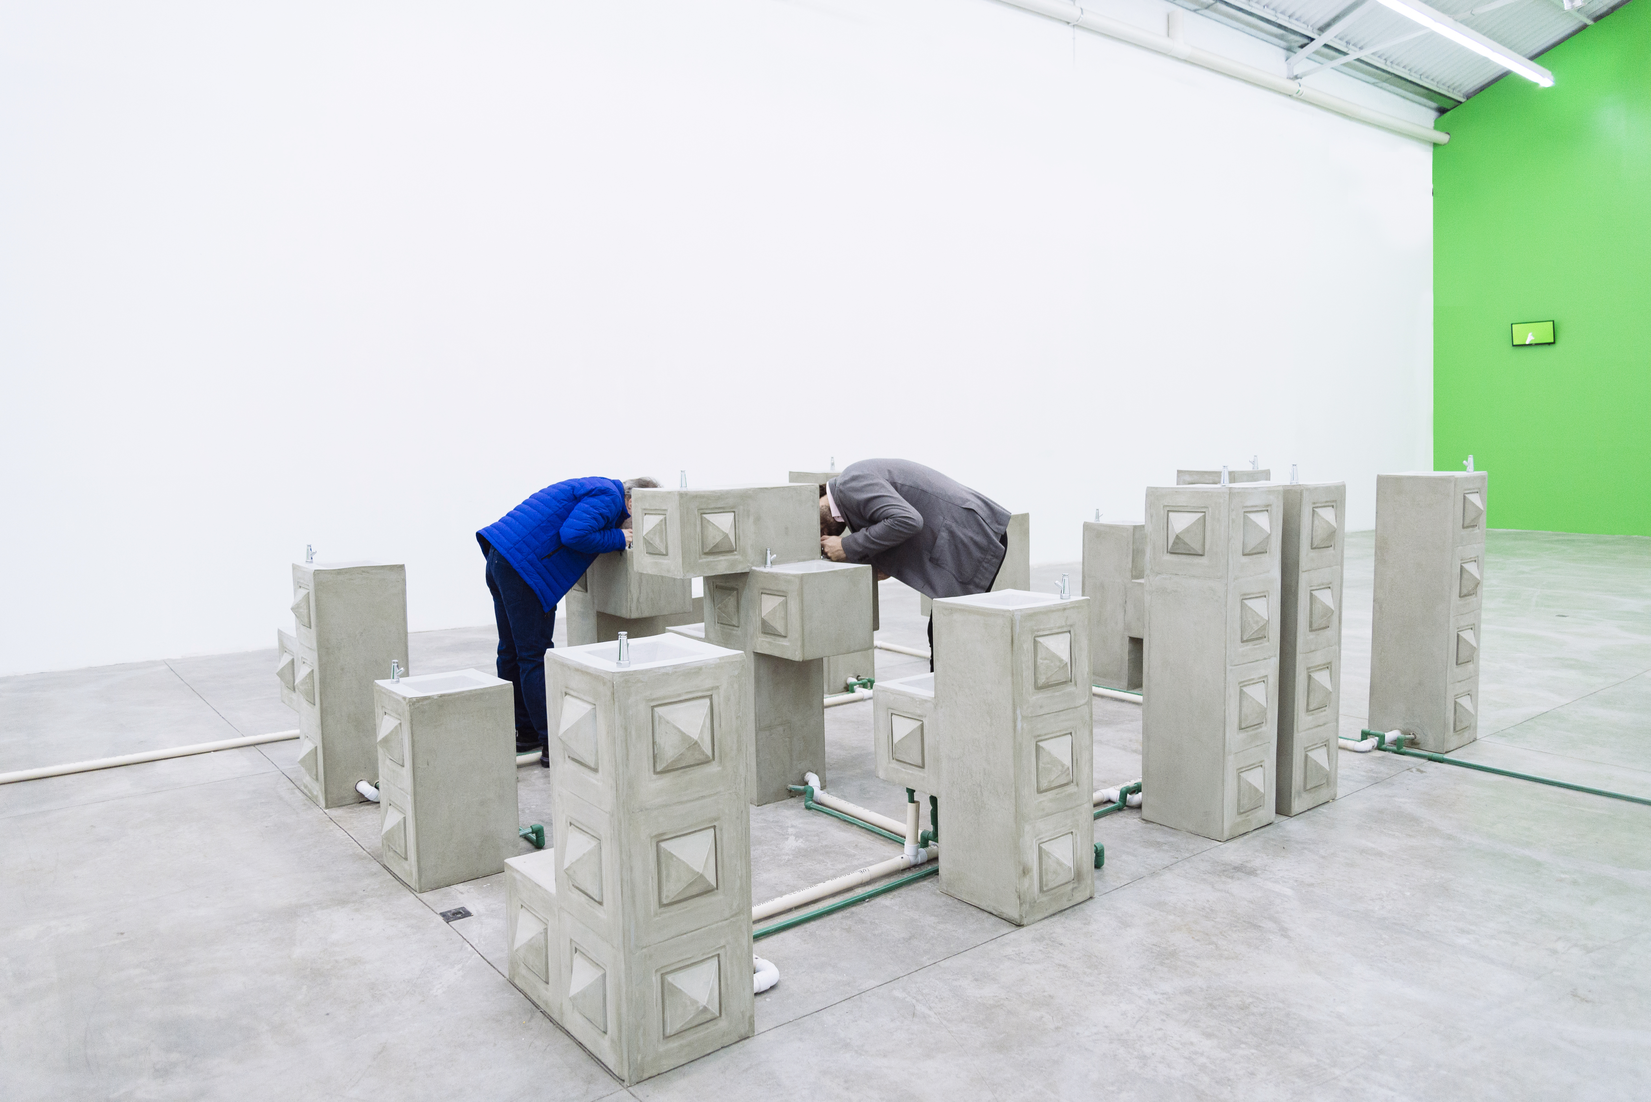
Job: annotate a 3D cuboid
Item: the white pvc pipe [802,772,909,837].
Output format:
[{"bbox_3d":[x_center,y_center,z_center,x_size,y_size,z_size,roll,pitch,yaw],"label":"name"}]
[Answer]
[{"bbox_3d":[0.131,0.951,4.156,0.088,0.093,0.665,-4,6,-38],"label":"white pvc pipe"}]

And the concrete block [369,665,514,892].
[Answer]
[{"bbox_3d":[-1.246,0.739,3.635,0.329,0.619,0.335,-5,6,-38],"label":"concrete block"}]

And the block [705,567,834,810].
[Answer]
[{"bbox_3d":[-0.238,0.511,4.395,0.328,0.904,0.331,-5,6,-38],"label":"block"}]

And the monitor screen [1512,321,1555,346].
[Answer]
[{"bbox_3d":[11.619,-3.557,18.053,0.067,0.372,0.621,-4,6,-38],"label":"monitor screen"}]

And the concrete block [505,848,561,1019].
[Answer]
[{"bbox_3d":[-0.613,0.959,2.845,0.343,0.310,0.312,-4,6,-38],"label":"concrete block"}]

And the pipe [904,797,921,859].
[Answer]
[{"bbox_3d":[0.287,0.906,3.590,0.043,0.184,0.043,-5,6,-38],"label":"pipe"}]

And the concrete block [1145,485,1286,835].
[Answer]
[{"bbox_3d":[1.374,0.373,3.918,0.327,1.206,0.325,-5,6,-38],"label":"concrete block"}]

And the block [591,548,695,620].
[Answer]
[{"bbox_3d":[-0.826,0.130,5.015,0.326,0.301,0.326,-5,6,-38],"label":"block"}]

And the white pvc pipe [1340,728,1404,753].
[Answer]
[{"bbox_3d":[2.496,0.855,5.053,0.306,0.073,0.180,-4,6,-38],"label":"white pvc pipe"}]

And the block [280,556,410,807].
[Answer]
[{"bbox_3d":[-2.050,0.522,4.654,0.372,0.931,0.692,-4,6,-38],"label":"block"}]

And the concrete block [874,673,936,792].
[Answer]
[{"bbox_3d":[0.374,0.581,3.576,0.346,0.306,0.293,-4,6,-38],"label":"concrete block"}]

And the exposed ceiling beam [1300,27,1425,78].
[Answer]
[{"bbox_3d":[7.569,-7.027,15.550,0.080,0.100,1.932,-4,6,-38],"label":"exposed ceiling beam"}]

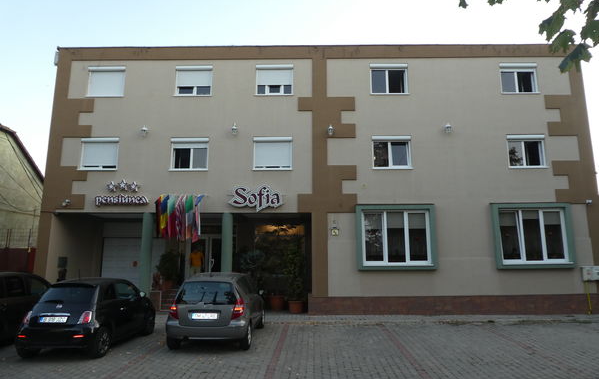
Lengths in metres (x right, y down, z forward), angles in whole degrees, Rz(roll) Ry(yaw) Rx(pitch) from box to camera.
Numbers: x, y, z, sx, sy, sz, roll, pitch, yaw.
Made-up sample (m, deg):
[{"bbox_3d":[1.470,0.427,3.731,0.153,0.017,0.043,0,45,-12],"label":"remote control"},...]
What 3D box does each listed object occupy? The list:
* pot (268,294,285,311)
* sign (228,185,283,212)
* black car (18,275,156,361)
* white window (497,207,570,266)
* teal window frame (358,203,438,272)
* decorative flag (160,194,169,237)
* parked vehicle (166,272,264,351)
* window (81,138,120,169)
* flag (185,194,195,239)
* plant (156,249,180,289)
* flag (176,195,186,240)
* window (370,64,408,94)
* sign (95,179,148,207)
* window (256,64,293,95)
[{"bbox_3d":[-0.849,4.215,15.487,0.578,0.581,0.560,0,-9,0],"label":"pot"},{"bbox_3d":[-1.474,0.313,14.283,1.891,0.959,0.140,0,-10,1],"label":"sign"},{"bbox_3d":[-4.543,2.761,9.459,1.627,1.488,3.546,-1,-9,2],"label":"black car"},{"bbox_3d":[8.237,1.675,14.586,2.345,1.940,0.140,0,-9,0],"label":"white window"},{"bbox_3d":[3.203,1.582,13.819,2.594,2.167,0.250,0,-10,0],"label":"teal window frame"},{"bbox_3d":[-4.625,0.918,14.376,0.275,1.496,0.300,0,-9,0],"label":"decorative flag"},{"bbox_3d":[-1.873,2.835,10.336,1.764,1.593,3.850,0,-9,1],"label":"parked vehicle"},{"bbox_3d":[-6.905,-1.199,14.408,1.341,1.144,0.180,0,-10,0],"label":"window"},{"bbox_3d":[-3.605,0.942,13.825,0.306,1.460,0.350,0,-10,1],"label":"flag"},{"bbox_3d":[-5.028,3.102,15.996,0.965,1.526,0.900,0,-9,0],"label":"plant"},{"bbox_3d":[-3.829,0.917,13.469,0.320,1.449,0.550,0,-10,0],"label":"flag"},{"bbox_3d":[3.282,-3.986,15.139,1.404,1.193,0.150,0,-10,1],"label":"window"},{"bbox_3d":[-5.971,0.142,14.060,1.827,0.923,0.130,0,-10,0],"label":"sign"},{"bbox_3d":[-0.883,-3.859,14.835,1.341,1.156,0.180,0,-10,0],"label":"window"}]

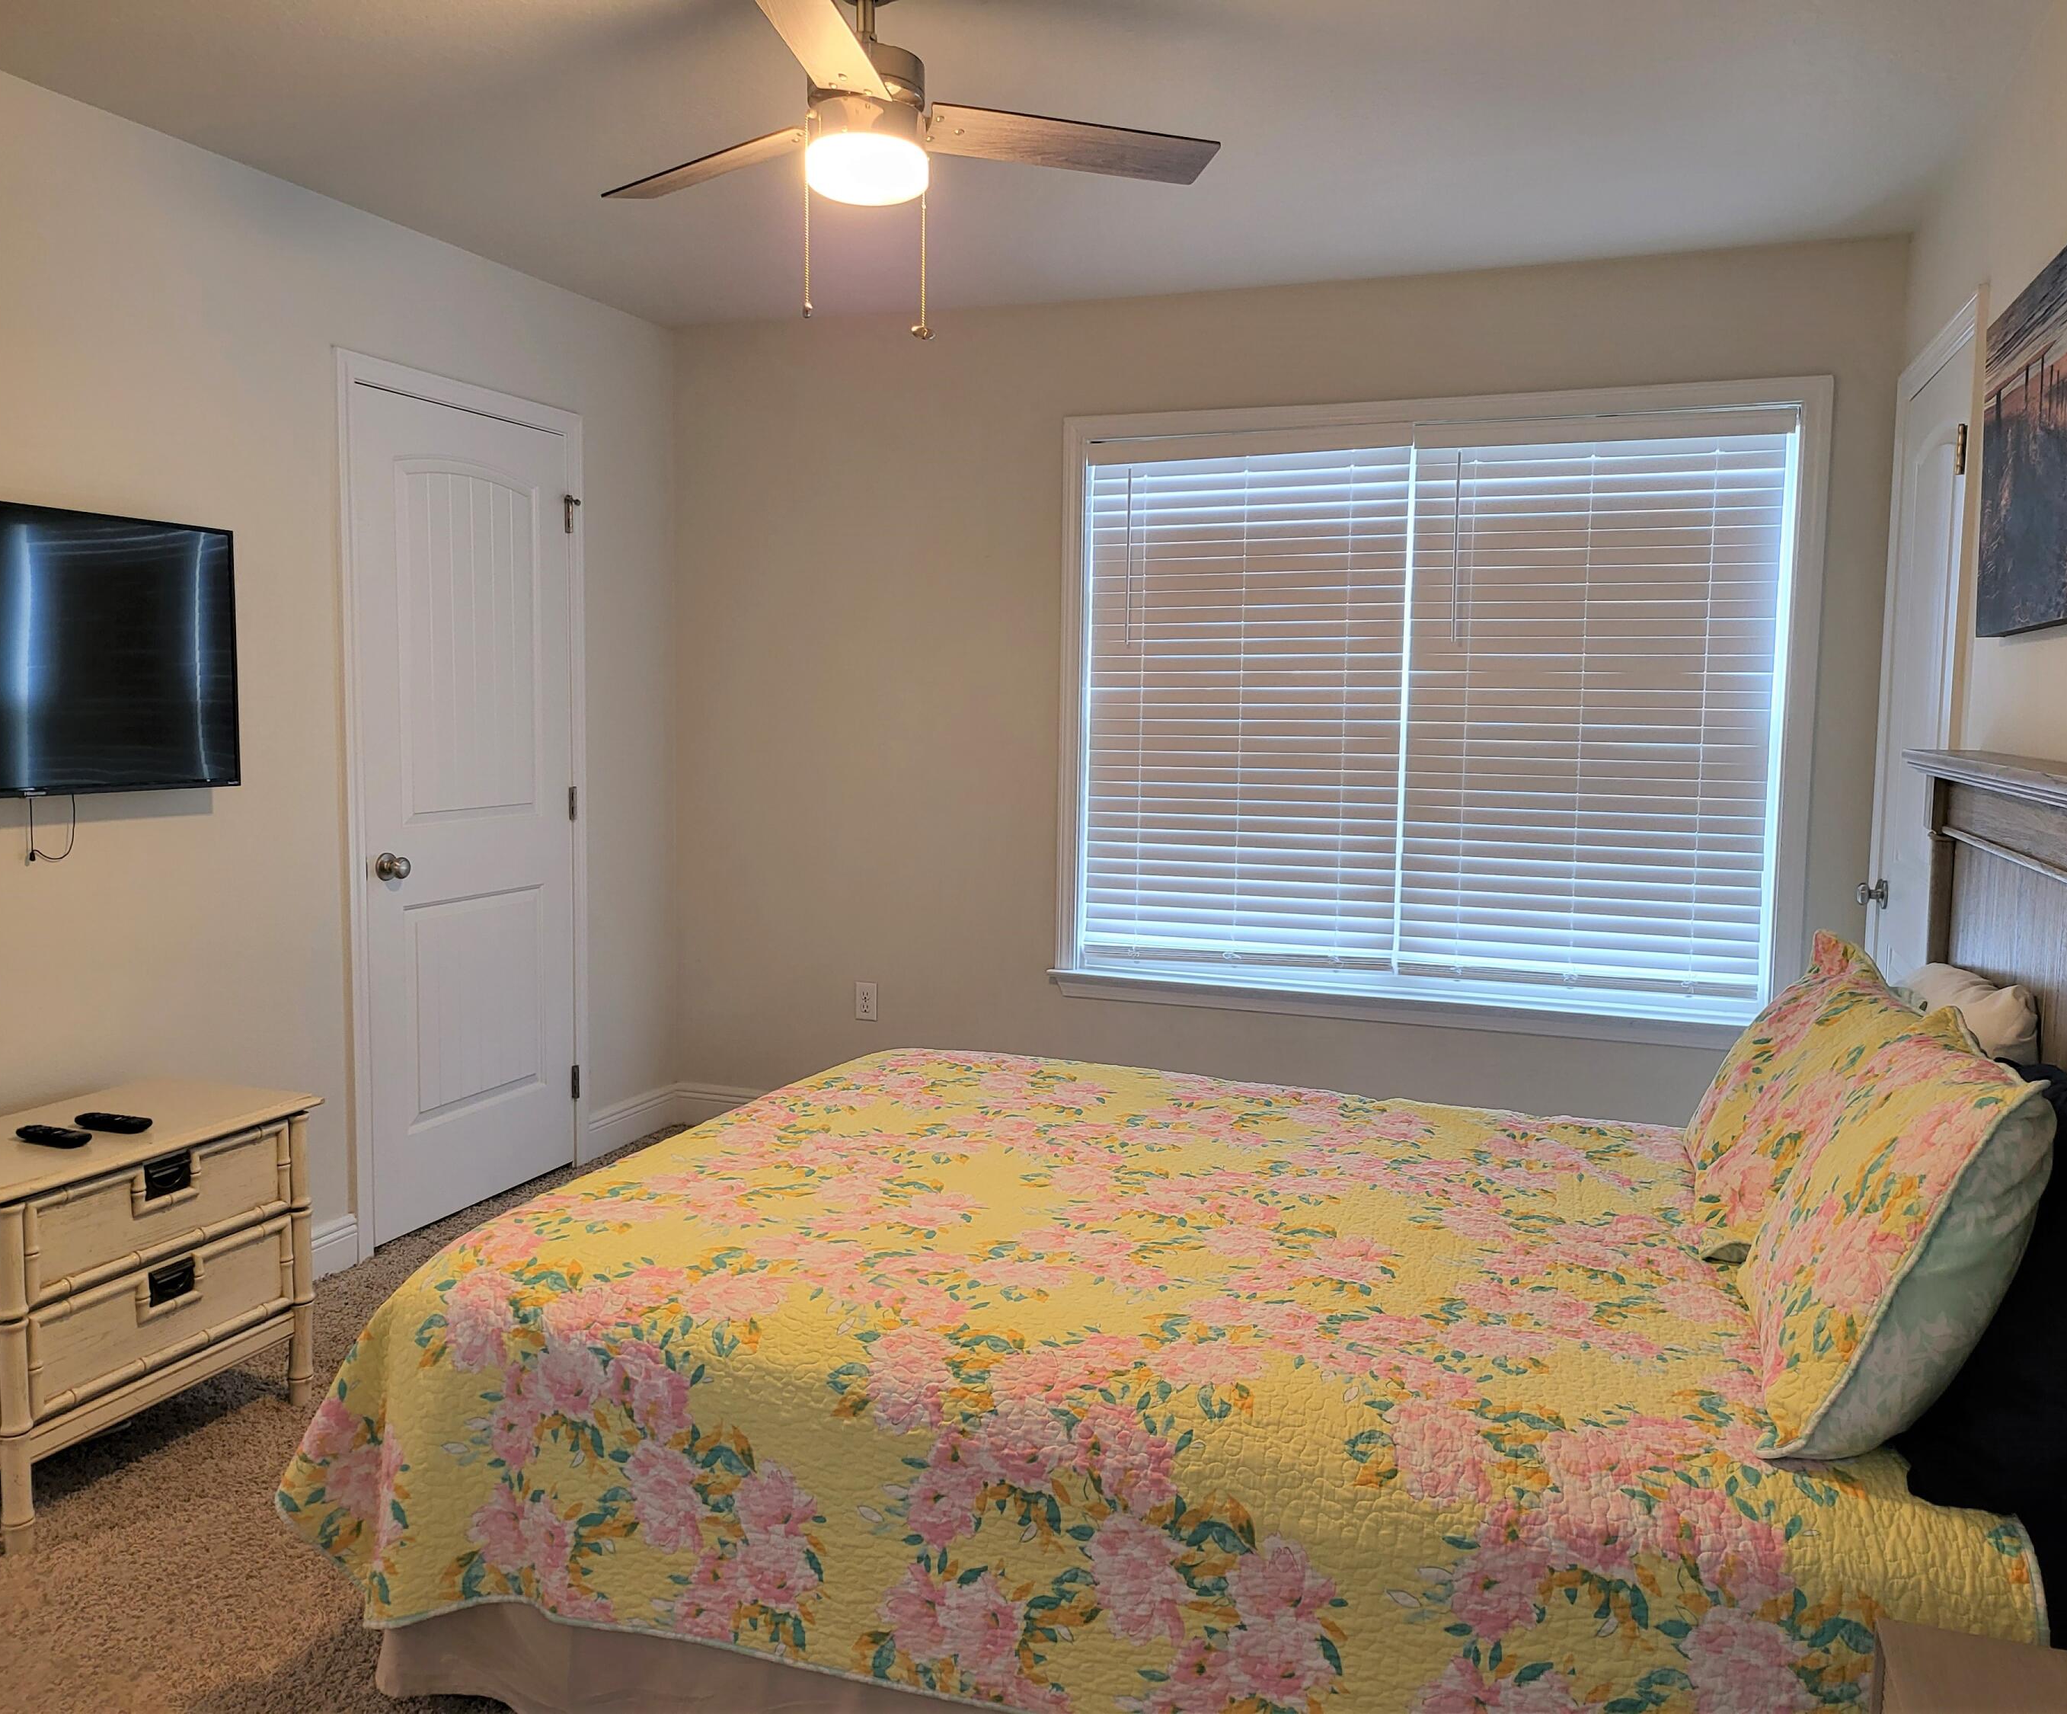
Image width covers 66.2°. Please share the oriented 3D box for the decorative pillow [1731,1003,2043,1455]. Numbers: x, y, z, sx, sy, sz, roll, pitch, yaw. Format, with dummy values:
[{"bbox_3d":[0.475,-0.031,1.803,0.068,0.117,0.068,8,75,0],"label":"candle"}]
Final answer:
[{"bbox_3d":[0.926,0.387,1.698,0.190,0.440,0.580,34,16,16],"label":"decorative pillow"}]

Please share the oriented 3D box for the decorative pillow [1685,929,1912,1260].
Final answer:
[{"bbox_3d":[1.107,0.341,2.283,0.190,0.430,0.600,33,14,12],"label":"decorative pillow"}]

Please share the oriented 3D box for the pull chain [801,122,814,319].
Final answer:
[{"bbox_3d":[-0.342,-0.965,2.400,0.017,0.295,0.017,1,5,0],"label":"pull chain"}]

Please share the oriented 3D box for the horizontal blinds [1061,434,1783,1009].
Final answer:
[{"bbox_3d":[0.963,-0.383,4.099,1.770,1.450,0.070,3,6,21],"label":"horizontal blinds"}]

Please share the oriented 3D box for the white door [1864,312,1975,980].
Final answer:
[{"bbox_3d":[1.837,0.006,3.322,0.050,2.050,0.790,3,6,21],"label":"white door"}]

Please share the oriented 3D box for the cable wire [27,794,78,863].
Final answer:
[{"bbox_3d":[-1.831,-0.054,2.957,0.020,0.135,0.100,3,6,21],"label":"cable wire"}]

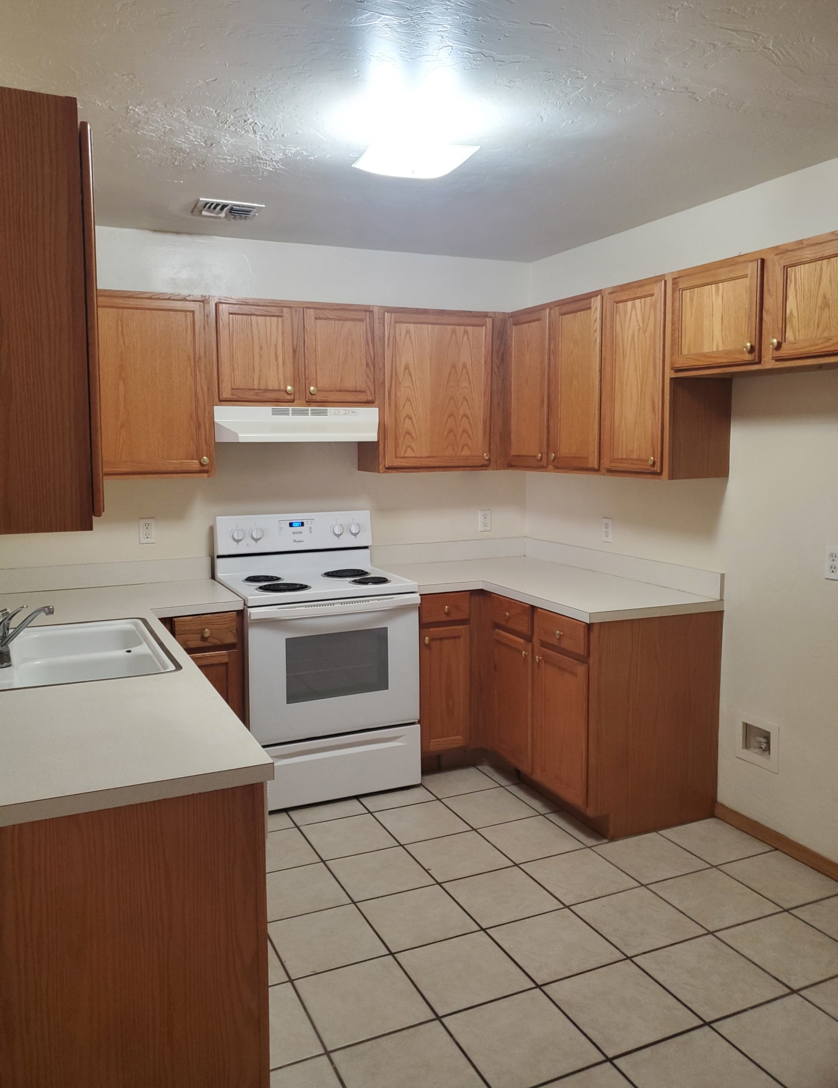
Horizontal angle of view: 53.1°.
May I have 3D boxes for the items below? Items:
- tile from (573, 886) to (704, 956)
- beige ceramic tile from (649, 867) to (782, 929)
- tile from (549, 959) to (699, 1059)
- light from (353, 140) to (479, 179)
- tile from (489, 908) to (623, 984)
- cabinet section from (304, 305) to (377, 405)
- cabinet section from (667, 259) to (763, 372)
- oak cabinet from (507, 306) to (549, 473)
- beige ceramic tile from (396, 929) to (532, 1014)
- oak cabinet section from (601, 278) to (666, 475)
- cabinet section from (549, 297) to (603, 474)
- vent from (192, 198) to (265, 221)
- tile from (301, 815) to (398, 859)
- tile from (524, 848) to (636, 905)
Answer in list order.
[{"bbox_3d":[0.698,1.205,2.680,0.304,0.012,0.304,-3,7,-25],"label":"tile"},{"bbox_3d":[0.985,1.193,2.826,0.305,0.010,0.305,-3,7,-25],"label":"beige ceramic tile"},{"bbox_3d":[0.546,1.260,2.280,0.304,0.010,0.304,-3,8,-25],"label":"tile"},{"bbox_3d":[-0.019,-1.212,2.634,0.315,0.115,0.315,-3,7,-25],"label":"light"},{"bbox_3d":[0.415,1.226,2.563,0.305,0.010,0.305,-3,7,-25],"label":"tile"},{"bbox_3d":[-0.415,-0.857,3.899,0.327,0.408,0.300,-3,7,-24],"label":"cabinet section"},{"bbox_3d":[1.145,-0.776,2.931,0.300,0.333,0.420,-3,7,-24],"label":"cabinet section"},{"bbox_3d":[0.658,-0.733,4.064,0.323,0.735,0.370,-3,7,-25],"label":"oak cabinet"},{"bbox_3d":[0.130,1.243,2.432,0.304,0.010,0.304,-3,8,-25],"label":"beige ceramic tile"},{"bbox_3d":[0.971,-0.643,3.328,0.300,0.709,0.342,-3,7,-24],"label":"oak cabinet section"},{"bbox_3d":[0.810,-0.685,3.680,0.300,0.714,0.361,-3,7,-24],"label":"cabinet section"},{"bbox_3d":[-0.773,-1.336,3.396,0.260,0.020,0.255,-3,7,-25],"label":"vent"},{"bbox_3d":[-0.265,1.141,3.279,0.304,0.010,0.304,-3,8,-25],"label":"tile"},{"bbox_3d":[0.566,1.175,2.963,0.304,0.012,0.304,-3,7,-25],"label":"tile"}]

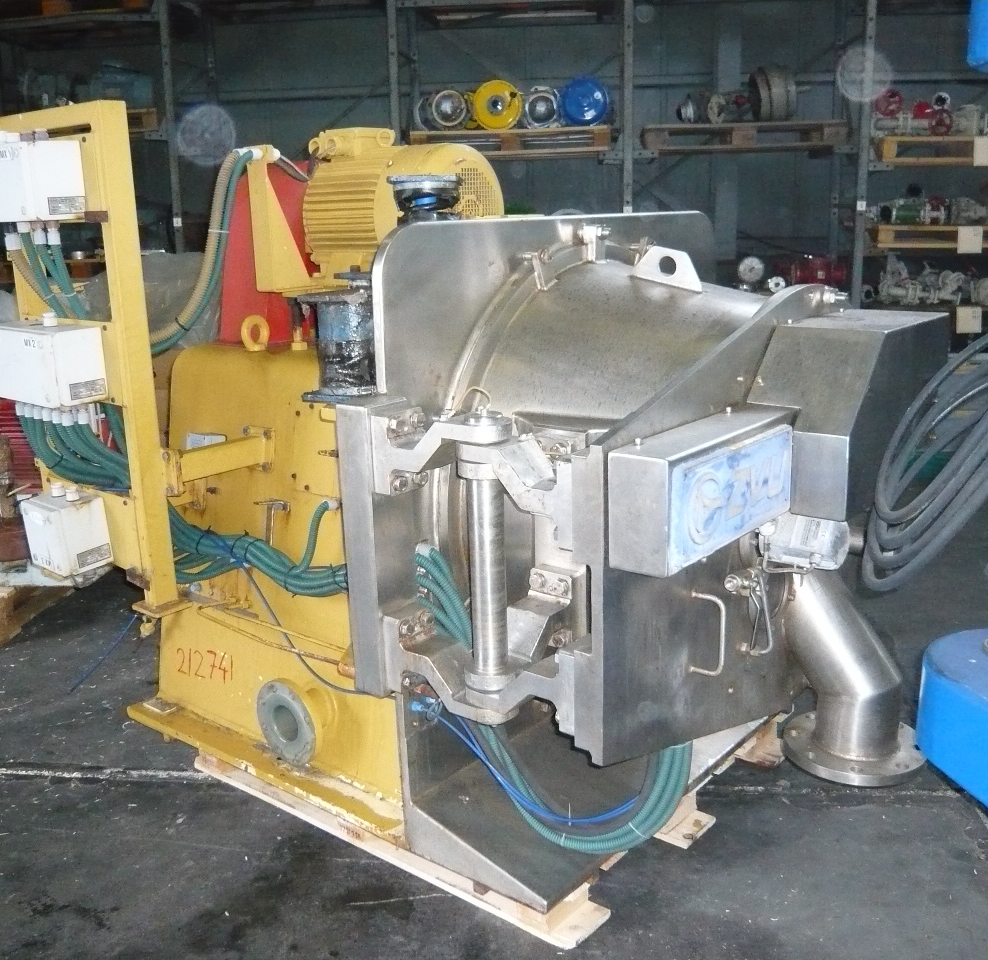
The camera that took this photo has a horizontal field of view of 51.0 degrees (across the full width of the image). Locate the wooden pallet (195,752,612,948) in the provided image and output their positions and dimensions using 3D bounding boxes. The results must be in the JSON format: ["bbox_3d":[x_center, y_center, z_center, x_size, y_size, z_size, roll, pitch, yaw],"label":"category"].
[{"bbox_3d":[-0.003,0.669,2.767,1.200,0.144,1.020,10,18,38],"label":"wooden pallet"}]

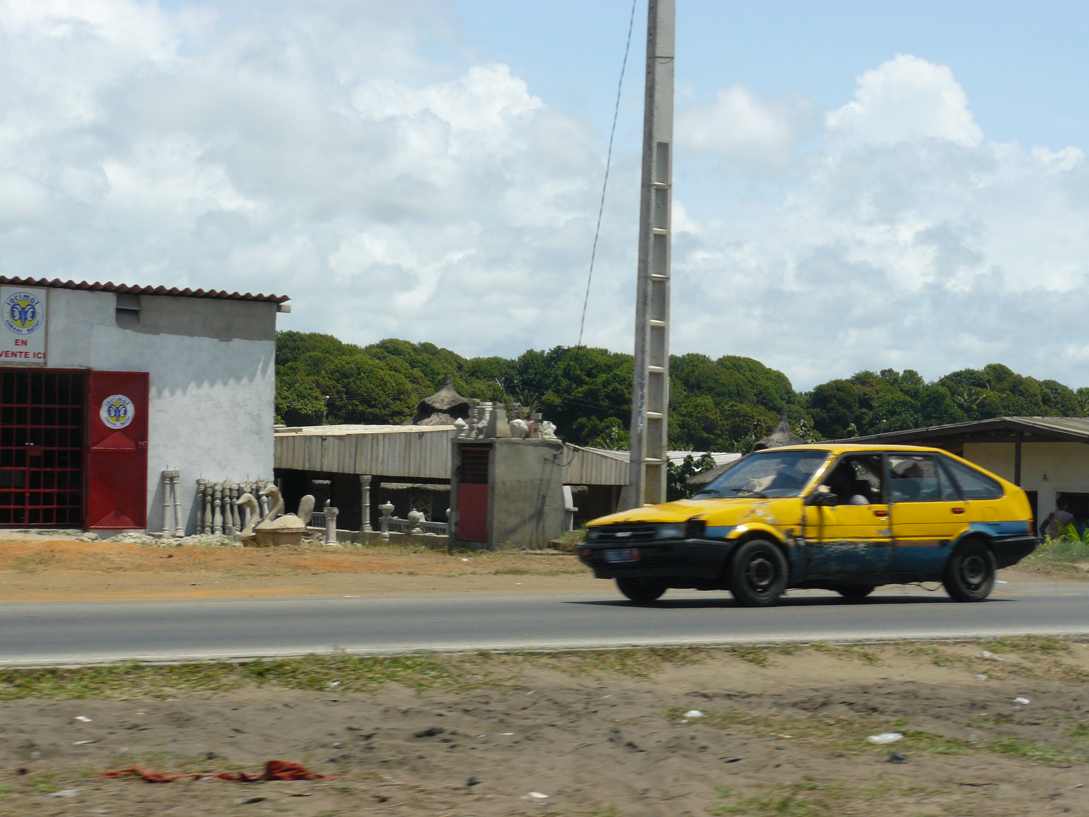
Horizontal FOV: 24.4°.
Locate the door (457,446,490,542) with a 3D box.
[{"bbox_3d":[-0.903,1.087,32.007,0.060,1.233,0.731,2,-2,-35],"label":"door"}]

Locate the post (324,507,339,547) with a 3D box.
[{"bbox_3d":[-2.679,1.479,31.700,0.170,0.504,0.170,2,-2,-35],"label":"post"}]

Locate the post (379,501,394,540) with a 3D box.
[{"bbox_3d":[-2.109,1.496,33.600,0.200,0.528,0.200,1,-1,0],"label":"post"}]

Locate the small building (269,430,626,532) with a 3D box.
[{"bbox_3d":[-2.221,1.289,38.802,6.010,2.050,4.000,2,-1,-29],"label":"small building"}]

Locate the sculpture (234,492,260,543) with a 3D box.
[{"bbox_3d":[-3.629,1.390,32.000,0.640,0.649,0.340,2,-1,-20],"label":"sculpture"}]

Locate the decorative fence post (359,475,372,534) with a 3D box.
[{"bbox_3d":[-2.442,1.297,34.400,0.165,0.791,0.165,1,-1,0],"label":"decorative fence post"}]

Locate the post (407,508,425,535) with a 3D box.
[{"bbox_3d":[-1.732,1.512,33.700,0.220,0.347,0.220,1,-1,0],"label":"post"}]

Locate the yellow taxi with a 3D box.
[{"bbox_3d":[2.353,1.010,22.124,4.150,1.385,1.640,2,-2,-35],"label":"yellow taxi"}]

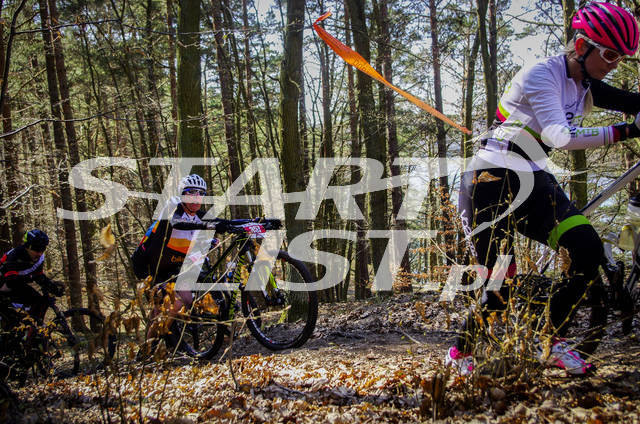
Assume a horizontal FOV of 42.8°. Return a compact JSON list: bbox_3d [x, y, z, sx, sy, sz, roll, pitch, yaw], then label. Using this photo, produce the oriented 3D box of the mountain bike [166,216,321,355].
[{"bbox_3d":[-0.684,0.607,6.371,0.709,1.024,1.822,-6,-7,-42],"label":"mountain bike"}]

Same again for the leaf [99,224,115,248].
[{"bbox_3d":[-0.718,0.083,2.750,0.050,0.080,0.030,-2,4,-9],"label":"leaf"}]

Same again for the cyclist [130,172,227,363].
[{"bbox_3d":[-1.069,0.436,6.300,0.600,1.470,0.850,-8,8,-43],"label":"cyclist"}]

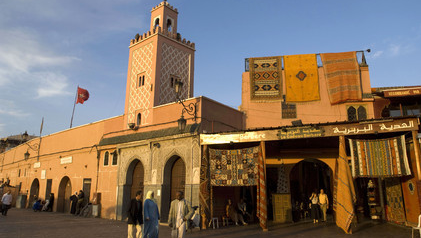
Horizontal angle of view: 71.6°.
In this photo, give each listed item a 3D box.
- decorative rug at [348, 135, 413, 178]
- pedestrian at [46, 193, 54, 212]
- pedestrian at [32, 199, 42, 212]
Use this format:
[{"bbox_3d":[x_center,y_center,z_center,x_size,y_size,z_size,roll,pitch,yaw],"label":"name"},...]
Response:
[{"bbox_3d":[6.950,1.573,12.025,2.100,1.650,0.060,-4,-15,17],"label":"decorative rug"},{"bbox_3d":[-13.668,7.161,25.115,0.450,1.580,0.500,7,-15,-25],"label":"pedestrian"},{"bbox_3d":[-14.300,7.160,24.195,0.650,0.970,0.550,-4,-14,17],"label":"pedestrian"}]

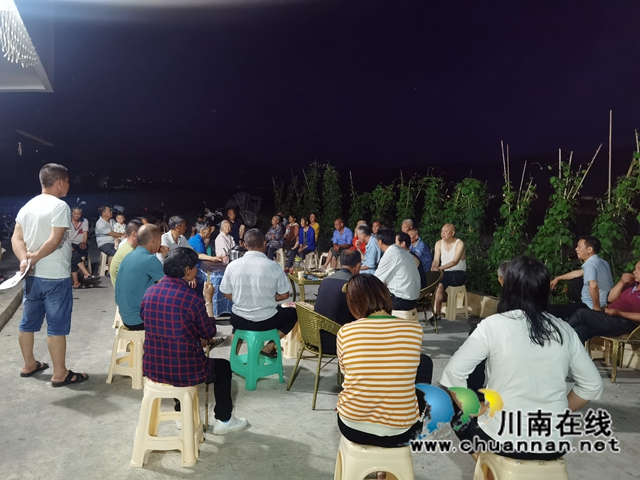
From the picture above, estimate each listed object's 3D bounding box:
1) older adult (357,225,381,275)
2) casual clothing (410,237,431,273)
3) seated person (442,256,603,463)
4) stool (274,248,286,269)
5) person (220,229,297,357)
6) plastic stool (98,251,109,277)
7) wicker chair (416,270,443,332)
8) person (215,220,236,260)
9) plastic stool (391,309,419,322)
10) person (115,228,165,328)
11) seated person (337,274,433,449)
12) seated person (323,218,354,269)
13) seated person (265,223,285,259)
[{"bbox_3d":[0.549,0.408,6.742,0.800,1.220,0.500,1,4,-7],"label":"older adult"},{"bbox_3d":[1.550,0.254,7.700,0.360,0.570,0.460,-1,5,-45],"label":"casual clothing"},{"bbox_3d":[0.970,0.729,2.600,0.660,1.310,0.880,3,4,5],"label":"seated person"},{"bbox_3d":[-0.986,0.404,11.358,0.340,0.445,0.340,3,4,15],"label":"stool"},{"bbox_3d":[-0.530,0.550,4.480,0.600,1.290,0.820,3,4,2],"label":"person"},{"bbox_3d":[-3.970,0.496,9.430,0.360,0.450,0.360,3,4,0],"label":"plastic stool"},{"bbox_3d":[1.180,0.719,6.040,0.580,0.730,0.600,1,4,-5],"label":"wicker chair"},{"bbox_3d":[-1.420,0.342,7.650,0.460,1.220,0.680,1,4,-30],"label":"person"},{"bbox_3d":[0.816,0.908,5.134,0.340,0.445,0.340,4,4,20],"label":"plastic stool"},{"bbox_3d":[-1.305,0.503,4.196,0.520,1.270,0.820,5,5,38],"label":"person"},{"bbox_3d":[0.313,0.720,2.425,0.540,1.160,0.840,3,4,15],"label":"seated person"},{"bbox_3d":[0.357,0.071,11.582,0.560,1.180,0.800,5,5,33],"label":"seated person"},{"bbox_3d":[-0.900,0.085,10.150,0.500,1.130,0.700,5,6,41],"label":"seated person"}]

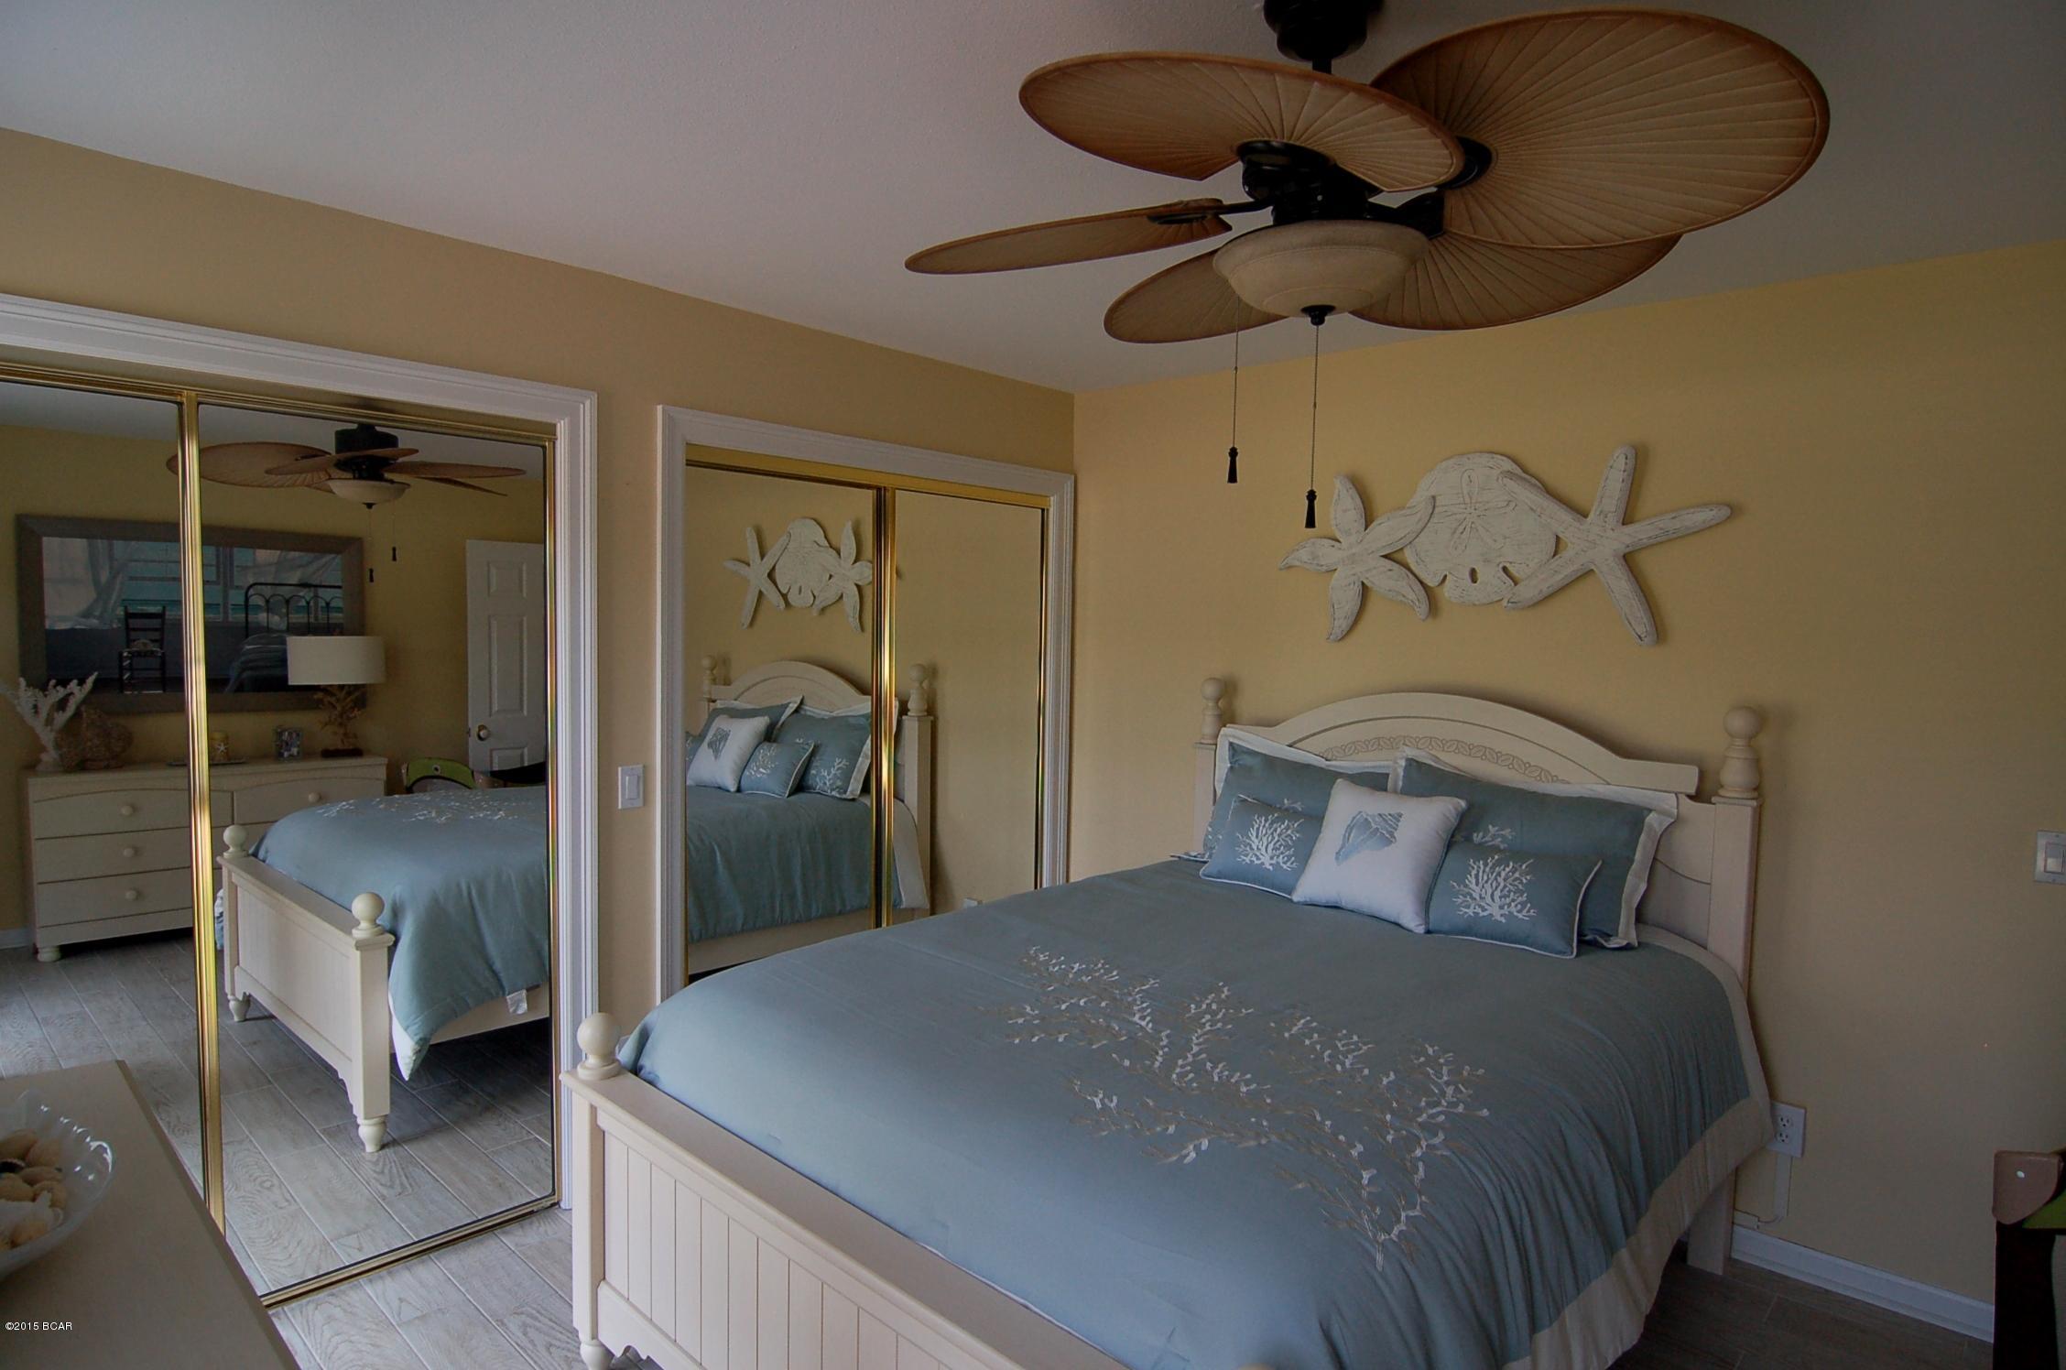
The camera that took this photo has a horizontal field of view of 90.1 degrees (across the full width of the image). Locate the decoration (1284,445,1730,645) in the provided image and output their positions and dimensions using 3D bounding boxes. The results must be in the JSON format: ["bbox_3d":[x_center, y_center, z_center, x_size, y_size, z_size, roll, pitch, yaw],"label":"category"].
[{"bbox_3d":[1.296,-0.397,3.015,1.225,0.561,0.050,4,4,39],"label":"decoration"}]

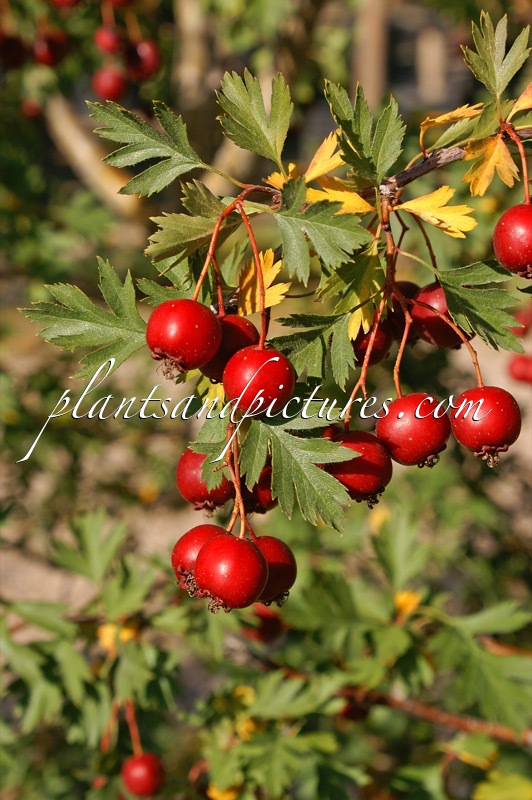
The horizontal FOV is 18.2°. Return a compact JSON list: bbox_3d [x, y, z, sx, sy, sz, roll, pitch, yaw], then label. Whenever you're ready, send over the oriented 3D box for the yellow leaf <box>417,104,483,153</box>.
[{"bbox_3d":[0.049,-0.072,0.440,0.016,0.011,0.009,-15,6,-3],"label":"yellow leaf"}]

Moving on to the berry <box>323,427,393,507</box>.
[{"bbox_3d":[0.024,0.018,0.435,0.018,0.020,0.018,-19,3,0],"label":"berry"}]

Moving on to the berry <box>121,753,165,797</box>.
[{"bbox_3d":[-0.056,0.170,0.755,0.020,0.020,0.020,0,13,0],"label":"berry"}]

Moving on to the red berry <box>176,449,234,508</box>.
[{"bbox_3d":[-0.014,0.018,0.378,0.014,0.015,0.014,0,13,0],"label":"red berry"}]

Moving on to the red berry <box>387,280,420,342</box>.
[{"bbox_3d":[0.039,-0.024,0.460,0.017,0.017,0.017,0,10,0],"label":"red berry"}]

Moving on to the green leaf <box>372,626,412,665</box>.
[{"bbox_3d":[0.056,0.109,0.740,0.018,0.008,0.019,-18,53,-6],"label":"green leaf"}]

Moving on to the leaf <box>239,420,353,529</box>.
[{"bbox_3d":[0.007,0.016,0.358,0.025,0.024,0.009,-1,13,-6],"label":"leaf"}]

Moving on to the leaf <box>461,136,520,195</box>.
[{"bbox_3d":[0.053,-0.055,0.388,0.013,0.013,0.006,12,6,2],"label":"leaf"}]

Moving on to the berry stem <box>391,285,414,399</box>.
[{"bbox_3d":[0.029,-0.013,0.362,0.005,0.025,0.004,0,13,0],"label":"berry stem"}]

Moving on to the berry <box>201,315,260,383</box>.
[{"bbox_3d":[-0.009,-0.011,0.372,0.015,0.015,0.015,0,13,0],"label":"berry"}]

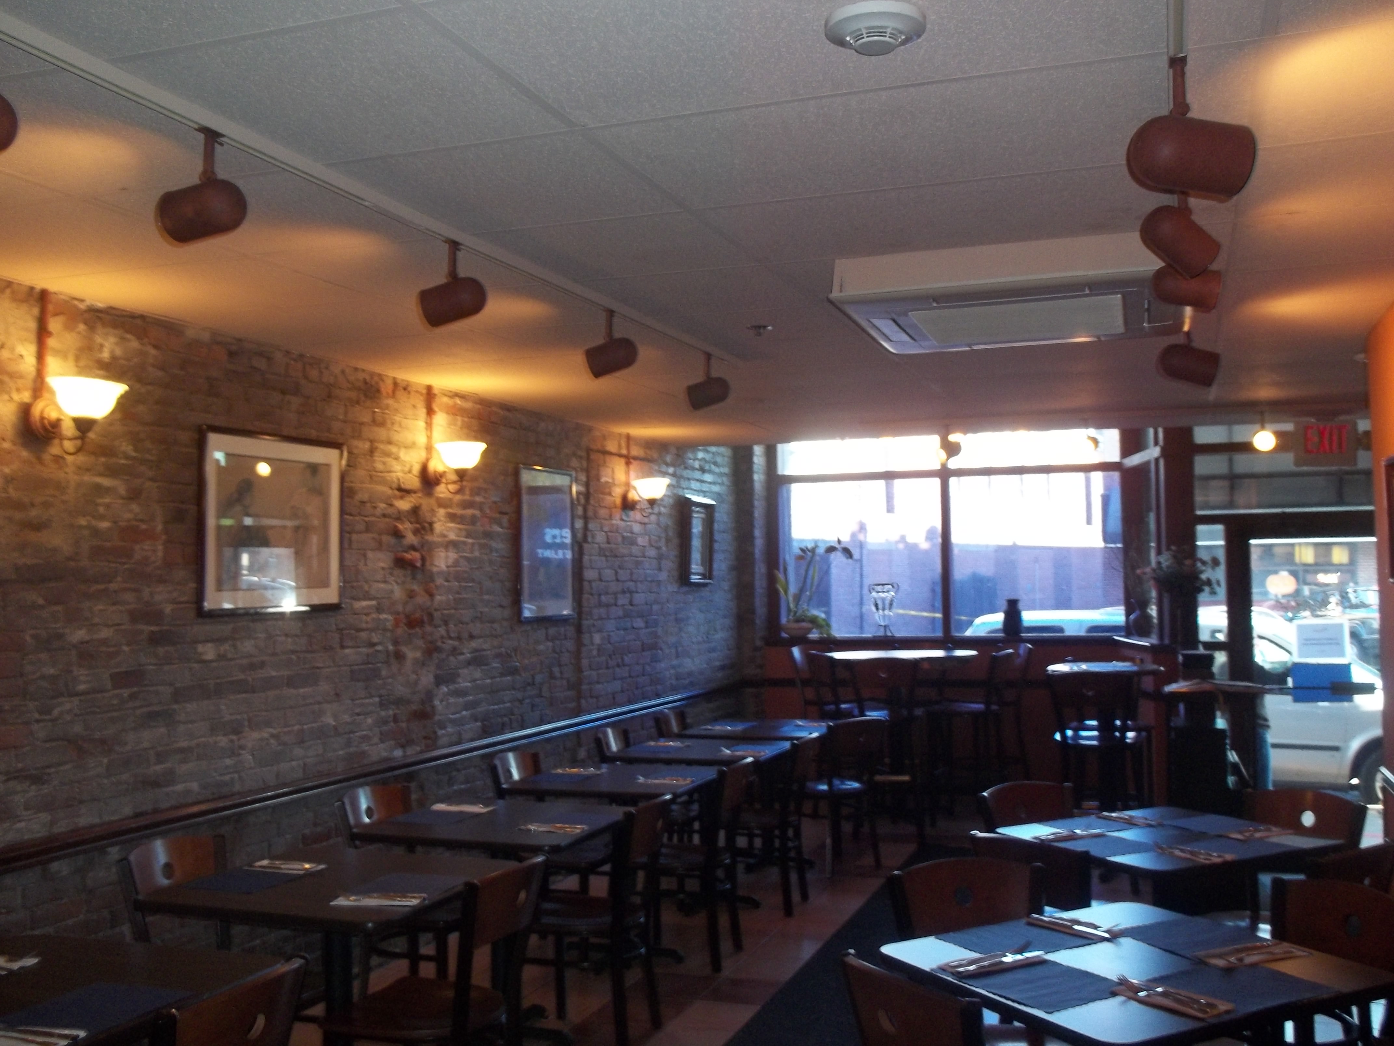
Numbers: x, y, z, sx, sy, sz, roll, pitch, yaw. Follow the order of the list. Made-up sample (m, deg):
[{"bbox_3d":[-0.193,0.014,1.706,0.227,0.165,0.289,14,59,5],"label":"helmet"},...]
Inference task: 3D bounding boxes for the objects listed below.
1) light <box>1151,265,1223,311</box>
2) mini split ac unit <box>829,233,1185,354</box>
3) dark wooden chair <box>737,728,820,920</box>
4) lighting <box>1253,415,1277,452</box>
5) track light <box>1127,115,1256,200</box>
[{"bbox_3d":[1.256,-0.598,3.402,0.172,0.100,0.100,10,-1,8],"label":"light"},{"bbox_3d":[0.980,-0.665,3.970,0.950,0.120,0.960,-1,-2,20],"label":"mini split ac unit"},{"bbox_3d":[0.359,1.462,6.547,0.440,0.850,0.420,-2,-3,20],"label":"dark wooden chair"},{"bbox_3d":[2.942,-0.474,6.878,0.105,0.215,0.170,-1,-3,23],"label":"lighting"},{"bbox_3d":[0.839,-0.620,2.256,0.220,0.133,0.133,9,-2,3],"label":"track light"}]

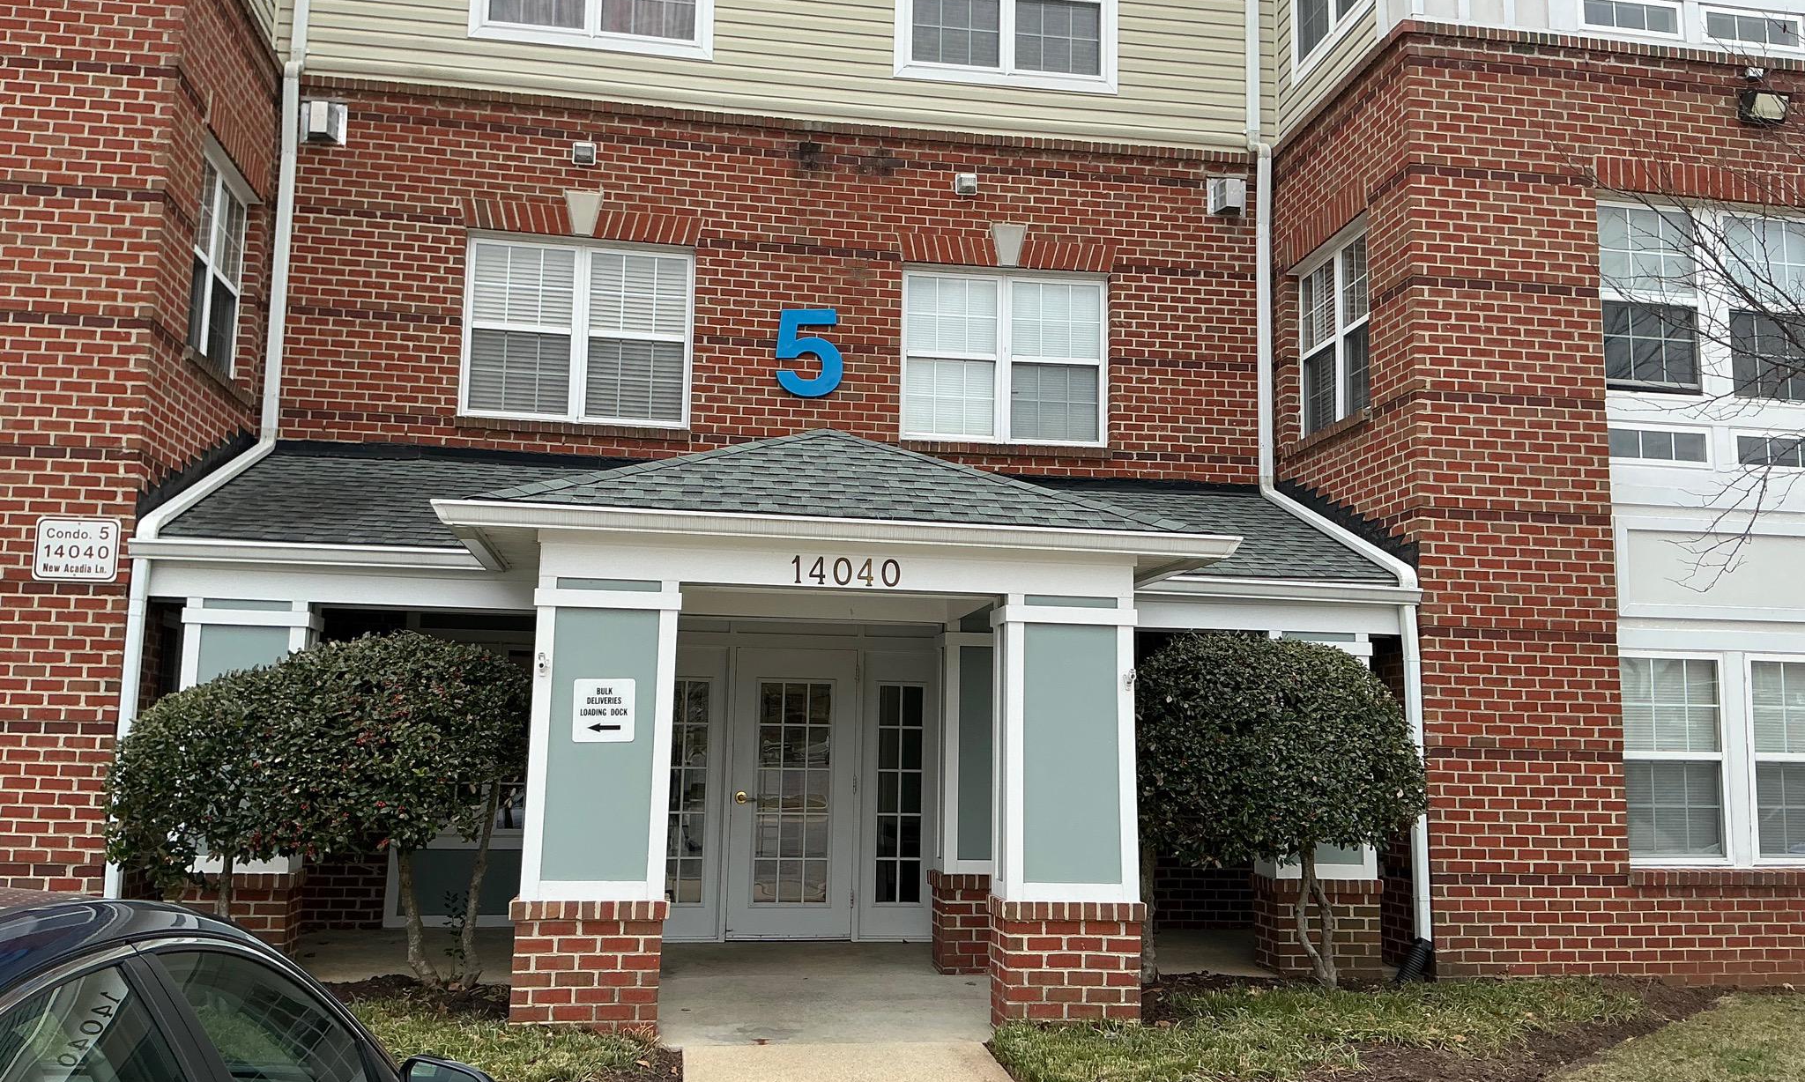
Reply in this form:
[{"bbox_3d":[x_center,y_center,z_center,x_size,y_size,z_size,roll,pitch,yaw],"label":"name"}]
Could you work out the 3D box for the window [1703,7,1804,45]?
[{"bbox_3d":[6.351,-3.829,10.903,0.790,0.245,0.100,2,-8,-8],"label":"window"}]

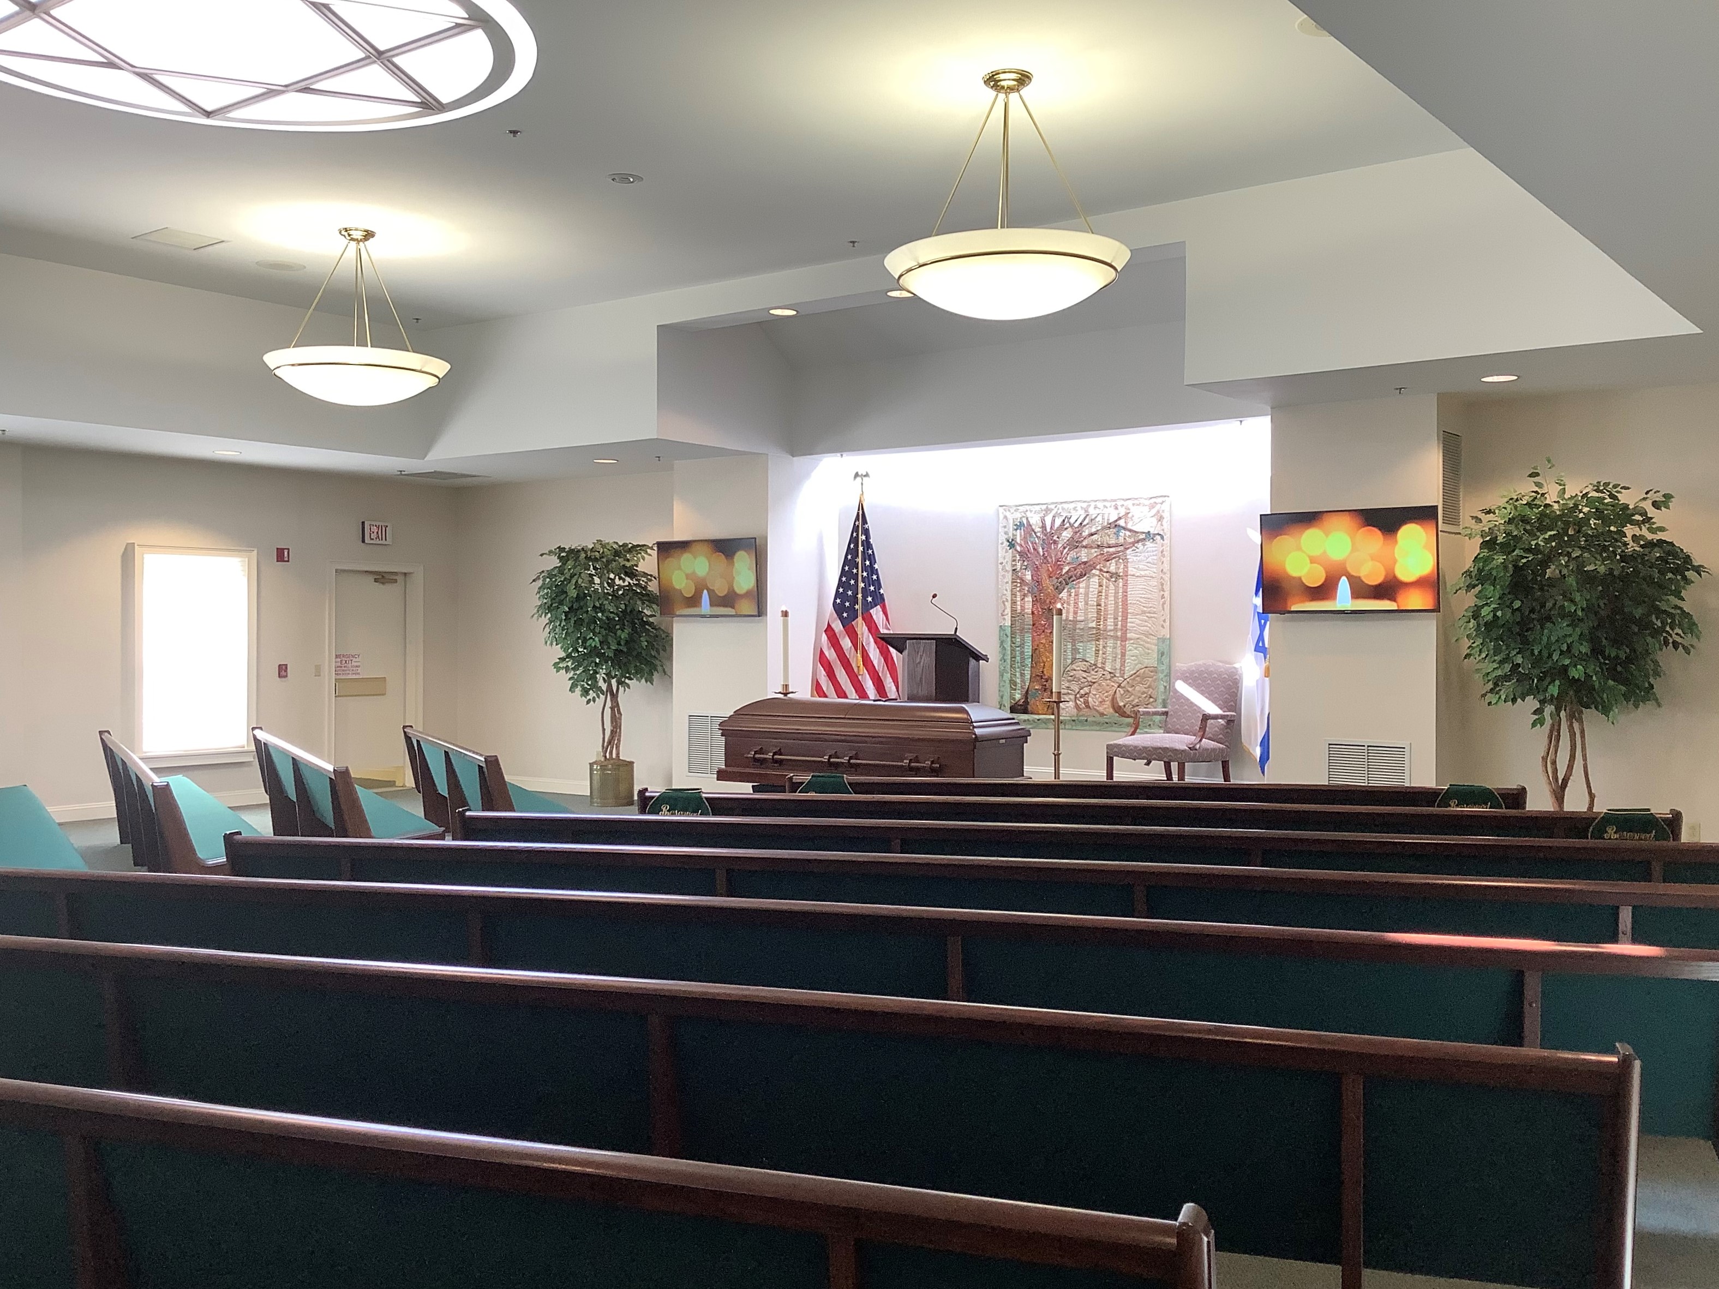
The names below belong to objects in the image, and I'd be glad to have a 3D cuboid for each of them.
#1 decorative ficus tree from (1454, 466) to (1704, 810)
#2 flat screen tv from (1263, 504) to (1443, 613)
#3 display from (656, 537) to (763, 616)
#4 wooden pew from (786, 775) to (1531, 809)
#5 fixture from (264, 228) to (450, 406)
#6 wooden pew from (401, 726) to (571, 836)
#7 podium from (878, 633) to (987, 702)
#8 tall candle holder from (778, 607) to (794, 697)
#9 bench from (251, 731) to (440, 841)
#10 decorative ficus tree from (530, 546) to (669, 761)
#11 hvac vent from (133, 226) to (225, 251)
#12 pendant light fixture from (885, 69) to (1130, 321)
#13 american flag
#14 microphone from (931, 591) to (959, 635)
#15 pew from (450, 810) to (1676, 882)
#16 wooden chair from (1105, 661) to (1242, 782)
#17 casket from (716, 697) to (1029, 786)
[{"bbox_3d":[4.390,0.206,9.400,1.420,2.580,1.380,0,0,35],"label":"decorative ficus tree"},{"bbox_3d":[3.370,-0.572,10.625,1.235,0.710,0.070,1,6,37],"label":"flat screen tv"},{"bbox_3d":[-1.384,-0.605,14.019,1.235,0.710,0.070,1,6,37],"label":"display"},{"bbox_3d":[1.534,1.111,8.380,3.861,0.850,0.620,0,0,7],"label":"wooden pew"},{"bbox_3d":[-3.405,-2.216,10.470,1.210,1.166,1.210,0,0,0],"label":"fixture"},{"bbox_3d":[-2.705,1.070,10.958,0.620,0.850,3.187,0,1,-26],"label":"wooden pew"},{"bbox_3d":[0.572,0.533,11.998,0.700,1.240,0.500,0,0,35],"label":"podium"},{"bbox_3d":[-0.550,0.598,11.560,0.260,1.760,0.260,0,0,35],"label":"tall candle holder"},{"bbox_3d":[-3.330,1.045,9.740,0.620,0.840,4.000,0,0,-27],"label":"bench"},{"bbox_3d":[-2.358,0.073,14.040,1.180,2.021,1.120,0,0,0],"label":"decorative ficus tree"},{"bbox_3d":[-4.700,-2.804,10.660,0.450,0.030,0.450,0,0,35],"label":"hvac vent"},{"bbox_3d":[0.728,-2.201,7.570,1.210,1.166,1.210,0,0,0],"label":"pendant light fixture"},{"bbox_3d":[0.010,-0.184,13.050,0.750,2.030,0.380,0,0,35],"label":"american flag"},{"bbox_3d":[0.637,-0.236,11.500,0.230,0.320,0.100,1,1,37],"label":"microphone"},{"bbox_3d":[0.807,1.060,5.735,4.650,0.840,0.620,0,0,12],"label":"pew"},{"bbox_3d":[2.389,0.670,11.848,0.730,1.060,0.690,0,1,-42],"label":"wooden chair"},{"bbox_3d":[0.070,0.675,10.504,2.130,0.570,0.700,1,1,37],"label":"casket"}]

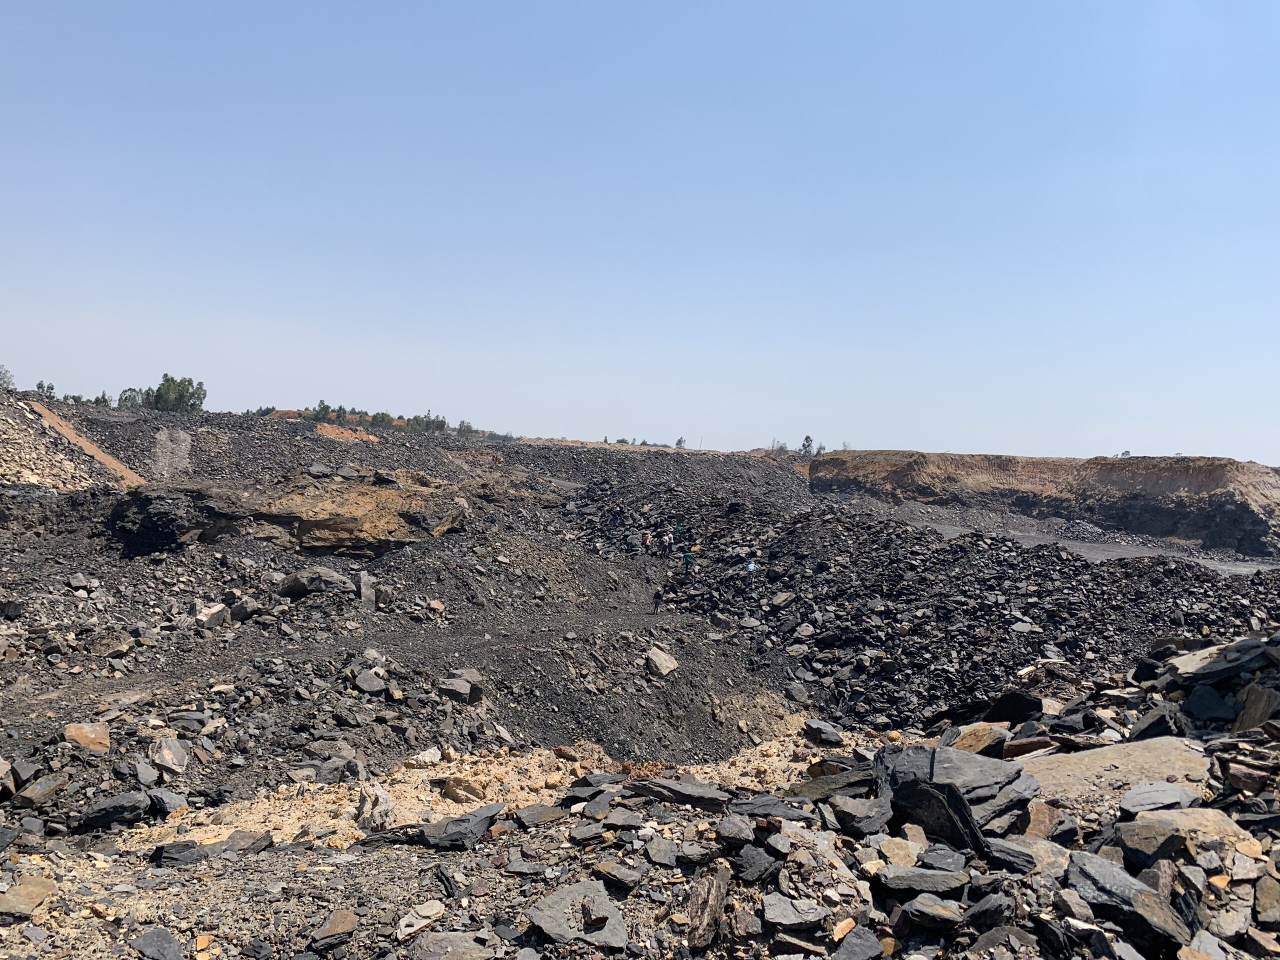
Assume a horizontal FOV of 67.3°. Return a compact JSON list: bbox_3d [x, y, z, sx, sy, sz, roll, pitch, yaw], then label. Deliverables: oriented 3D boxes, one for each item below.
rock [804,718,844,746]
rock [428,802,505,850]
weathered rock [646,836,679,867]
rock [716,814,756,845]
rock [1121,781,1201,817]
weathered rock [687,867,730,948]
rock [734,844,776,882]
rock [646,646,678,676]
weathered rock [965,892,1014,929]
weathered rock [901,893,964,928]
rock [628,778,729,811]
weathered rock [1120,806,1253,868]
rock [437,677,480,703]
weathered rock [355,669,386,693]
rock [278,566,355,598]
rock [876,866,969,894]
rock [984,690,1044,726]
[{"bbox_3d":[1.914,2.621,10.000,0.420,0.200,0.280,0,2,11],"label":"rock"},{"bbox_3d":[-0.869,1.730,4.800,0.390,0.190,0.240,0,2,-10],"label":"rock"},{"bbox_3d":[0.105,1.739,4.500,0.150,0.090,0.140,0,2,1],"label":"weathered rock"},{"bbox_3d":[0.479,1.745,4.800,0.200,0.120,0.160,0,2,6],"label":"rock"},{"bbox_3d":[3.458,2.127,6.400,0.470,0.130,0.300,0,2,19],"label":"rock"},{"bbox_3d":[0.293,1.785,4.050,0.166,0.186,0.393,1,2,8],"label":"weathered rock"},{"bbox_3d":[0.510,1.694,4.250,0.159,0.118,0.125,0,2,-15],"label":"rock"},{"bbox_3d":[1.098,9.062,48.000,1.600,1.200,1.200,0,2,1],"label":"rock"},{"bbox_3d":[1.364,1.677,3.750,0.182,0.074,0.115,1,2,25],"label":"weathered rock"},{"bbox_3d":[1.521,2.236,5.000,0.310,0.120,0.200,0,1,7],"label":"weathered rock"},{"bbox_3d":[0.224,1.829,5.600,0.560,0.130,0.260,0,2,2],"label":"rock"},{"bbox_3d":[3.282,2.160,5.800,0.680,0.220,0.420,0,2,15],"label":"weathered rock"},{"bbox_3d":[-5.862,6.764,31.000,1.155,0.689,0.924,0,2,15],"label":"rock"},{"bbox_3d":[-10.091,7.545,36.000,1.150,0.800,0.800,0,2,-16],"label":"weathered rock"},{"bbox_3d":[-17.497,5.517,52.000,4.000,1.600,2.500,-1,2,-19],"label":"rock"},{"bbox_3d":[1.184,1.684,4.050,0.371,0.069,0.147,1,1,0],"label":"rock"},{"bbox_3d":[2.565,1.562,6.600,0.359,0.174,0.269,1,2,10],"label":"rock"}]

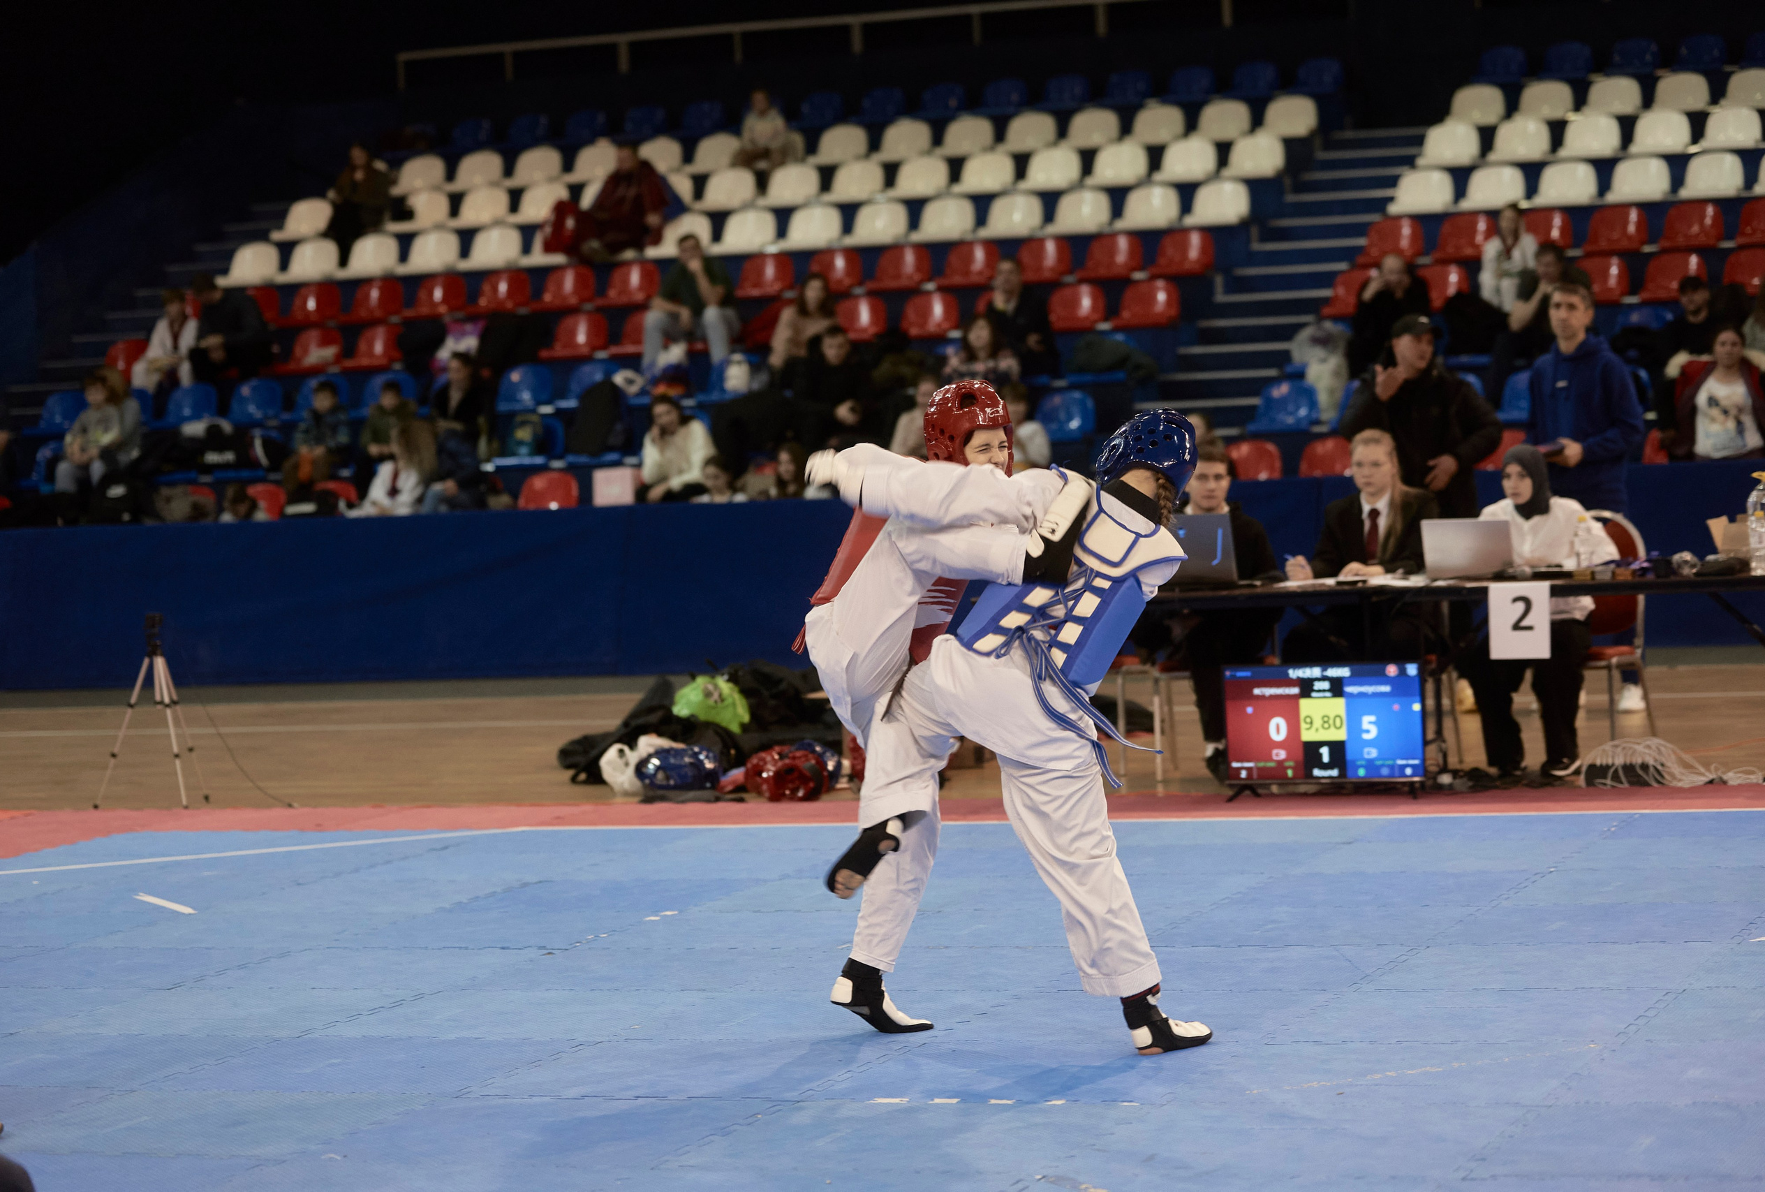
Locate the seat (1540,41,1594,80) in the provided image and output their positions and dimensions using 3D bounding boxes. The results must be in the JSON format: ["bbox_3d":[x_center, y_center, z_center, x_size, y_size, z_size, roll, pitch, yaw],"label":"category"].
[{"bbox_3d":[4.970,-3.879,32.422,0.410,0.300,0.380,-2,3,18],"label":"seat"}]

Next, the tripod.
[{"bbox_3d":[-2.943,0.459,17.859,0.440,0.770,0.380,-3,3,-9],"label":"tripod"}]

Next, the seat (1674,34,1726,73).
[{"bbox_3d":[5.564,-3.683,30.356,0.395,0.290,0.355,-2,3,20],"label":"seat"}]

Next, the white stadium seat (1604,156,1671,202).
[{"bbox_3d":[4.821,-2.664,28.476,0.410,0.310,0.370,-2,3,20],"label":"white stadium seat"}]

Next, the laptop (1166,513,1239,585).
[{"bbox_3d":[1.160,-0.169,16.493,0.360,0.250,0.320,-1,3,25],"label":"laptop"}]

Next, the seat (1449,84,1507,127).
[{"bbox_3d":[4.094,-3.378,30.715,0.410,0.310,0.370,-2,3,20],"label":"seat"}]

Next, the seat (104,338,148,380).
[{"bbox_3d":[-5.185,-1.597,30.543,0.400,0.315,0.370,-2,3,20],"label":"seat"}]

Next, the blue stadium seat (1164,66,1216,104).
[{"bbox_3d":[2.281,-3.798,33.319,0.410,0.300,0.380,-2,3,18],"label":"blue stadium seat"}]

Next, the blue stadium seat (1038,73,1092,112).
[{"bbox_3d":[1.359,-3.776,33.626,0.410,0.300,0.380,-2,3,18],"label":"blue stadium seat"}]

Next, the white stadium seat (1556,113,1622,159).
[{"bbox_3d":[4.569,-2.963,28.837,0.395,0.290,0.355,-2,3,20],"label":"white stadium seat"}]

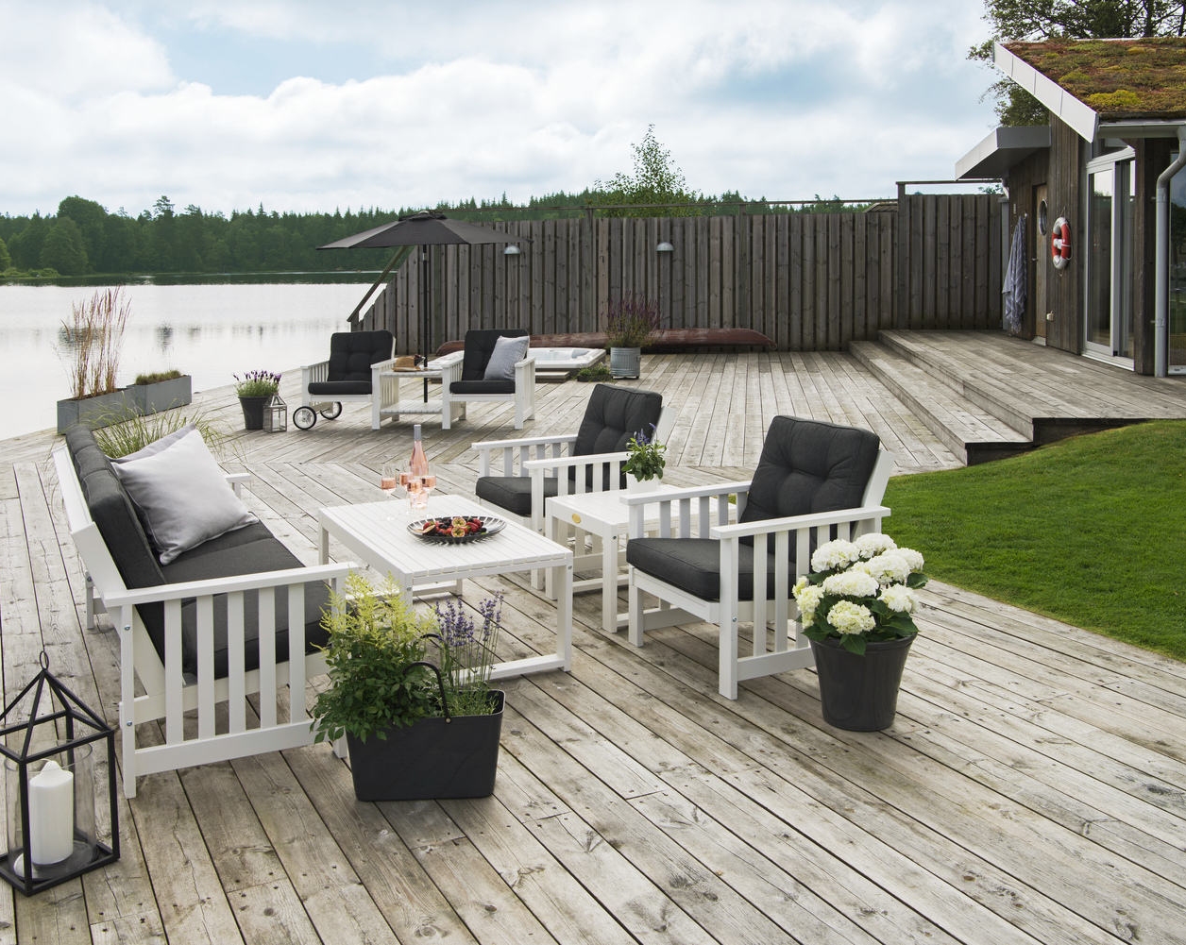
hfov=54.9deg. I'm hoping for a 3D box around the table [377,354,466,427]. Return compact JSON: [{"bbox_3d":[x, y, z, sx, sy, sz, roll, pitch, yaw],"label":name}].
[{"bbox_3d":[-1.586,-0.713,10.622,0.580,0.505,0.700,1,9,6],"label":"table"}]

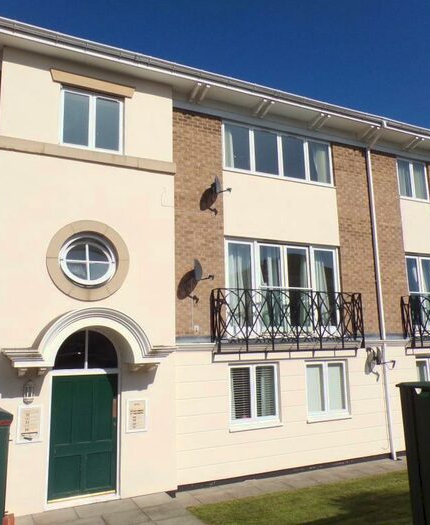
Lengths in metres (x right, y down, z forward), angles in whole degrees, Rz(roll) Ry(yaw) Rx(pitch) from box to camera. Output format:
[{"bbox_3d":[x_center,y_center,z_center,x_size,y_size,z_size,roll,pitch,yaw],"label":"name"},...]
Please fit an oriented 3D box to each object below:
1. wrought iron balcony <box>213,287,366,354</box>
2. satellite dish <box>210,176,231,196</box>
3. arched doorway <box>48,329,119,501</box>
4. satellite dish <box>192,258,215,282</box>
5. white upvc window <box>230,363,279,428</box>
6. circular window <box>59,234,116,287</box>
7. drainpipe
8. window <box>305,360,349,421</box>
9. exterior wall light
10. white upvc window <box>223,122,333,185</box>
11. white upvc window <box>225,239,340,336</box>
[{"bbox_3d":[1.626,1.224,10.170,3.618,1.223,0.289,4,-11,-26],"label":"wrought iron balcony"},{"bbox_3d":[0.151,-1.545,9.688,0.380,0.400,0.460,-2,-10,4],"label":"satellite dish"},{"bbox_3d":[-2.150,2.471,8.070,1.172,2.720,0.173,4,-11,-26],"label":"arched doorway"},{"bbox_3d":[-0.228,0.142,9.180,0.380,0.430,0.460,-2,-10,4],"label":"satellite dish"},{"bbox_3d":[0.794,2.646,9.649,1.138,1.251,0.120,3,-11,-26],"label":"white upvc window"},{"bbox_3d":[-2.219,-0.030,8.540,0.981,0.926,0.120,3,-11,-26],"label":"circular window"},{"bbox_3d":[4.019,0.541,11.252,0.090,7.692,0.624,3,-11,-26],"label":"drainpipe"},{"bbox_3d":[2.447,2.744,10.505,1.122,1.208,0.101,4,-11,-26],"label":"window"},{"bbox_3d":[-2.909,2.032,7.602,0.159,0.345,0.142,4,-11,-26],"label":"exterior wall light"},{"bbox_3d":[1.510,-2.405,11.044,2.994,1.117,0.102,4,-11,-26],"label":"white upvc window"},{"bbox_3d":[1.511,0.583,10.381,2.867,2.037,0.120,3,-11,-26],"label":"white upvc window"}]

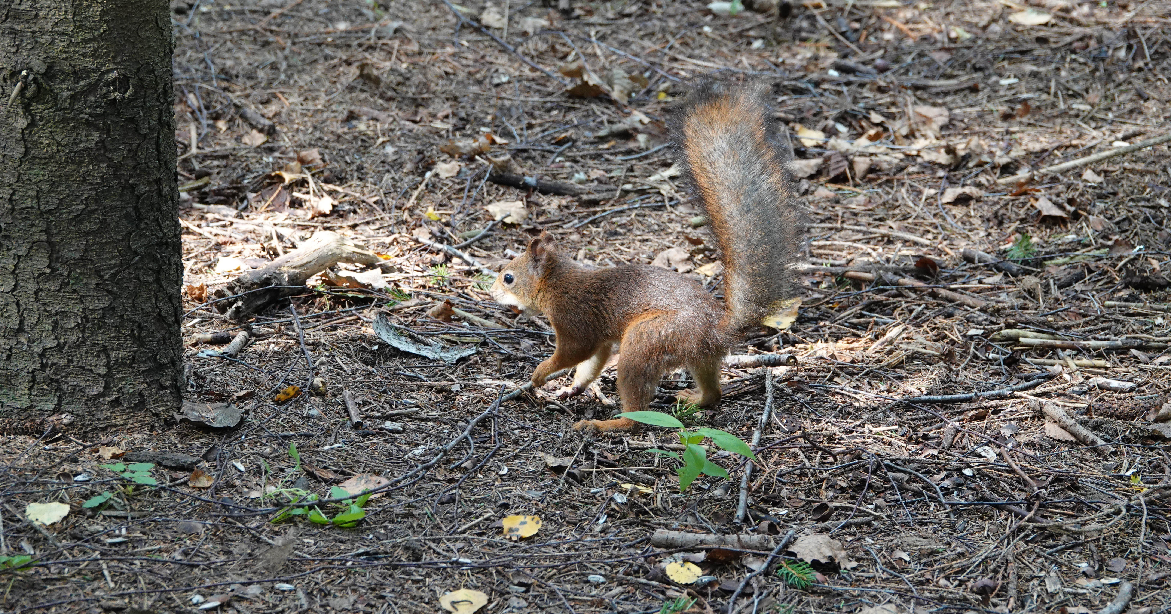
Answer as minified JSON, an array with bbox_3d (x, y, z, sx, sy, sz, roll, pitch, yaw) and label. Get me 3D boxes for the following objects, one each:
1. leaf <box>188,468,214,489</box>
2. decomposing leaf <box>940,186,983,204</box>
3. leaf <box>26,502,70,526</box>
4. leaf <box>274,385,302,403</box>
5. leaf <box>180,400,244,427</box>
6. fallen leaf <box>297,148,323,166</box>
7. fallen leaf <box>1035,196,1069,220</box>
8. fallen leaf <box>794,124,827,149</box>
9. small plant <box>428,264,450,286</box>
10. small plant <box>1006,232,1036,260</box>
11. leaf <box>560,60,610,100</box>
[{"bbox_3d":[-0.310,0.138,4.171,0.021,0.010,0.019,1,22,0],"label":"leaf"},{"bbox_3d":[0.317,-0.094,4.359,0.036,0.011,0.021,0,25,0],"label":"decomposing leaf"},{"bbox_3d":[-0.427,0.164,4.111,0.035,0.006,0.032,1,22,0],"label":"leaf"},{"bbox_3d":[-0.249,0.073,4.333,0.023,0.008,0.018,1,22,0],"label":"leaf"},{"bbox_3d":[-0.314,0.089,4.342,0.056,0.011,0.036,0,21,0],"label":"leaf"},{"bbox_3d":[-0.258,-0.141,4.846,0.025,0.011,0.017,1,22,0],"label":"fallen leaf"},{"bbox_3d":[0.434,-0.092,4.814,0.033,0.012,0.036,0,21,0],"label":"fallen leaf"},{"bbox_3d":[0.194,-0.147,4.477,0.028,0.008,0.029,0,25,0],"label":"fallen leaf"},{"bbox_3d":[-0.130,-0.028,4.575,0.020,0.013,0.020,1,22,0],"label":"small plant"},{"bbox_3d":[0.358,-0.050,4.258,0.026,0.016,0.023,0,25,0],"label":"small plant"},{"bbox_3d":[-0.001,-0.227,5.148,0.051,0.024,0.050,0,21,0],"label":"leaf"}]

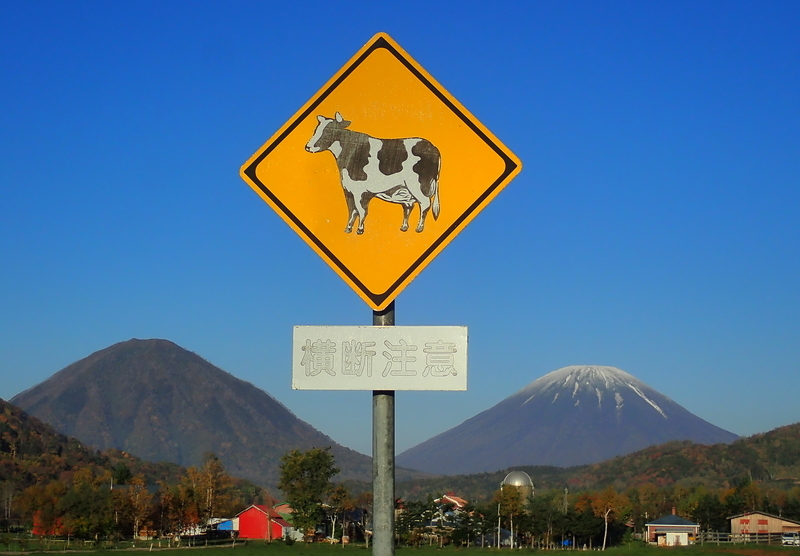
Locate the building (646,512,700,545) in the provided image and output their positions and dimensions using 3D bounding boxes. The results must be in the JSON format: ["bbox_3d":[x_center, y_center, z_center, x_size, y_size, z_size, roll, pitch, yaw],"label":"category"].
[{"bbox_3d":[28.867,26.740,172.000,5.500,3.500,5.200,-1,-9,5],"label":"building"}]

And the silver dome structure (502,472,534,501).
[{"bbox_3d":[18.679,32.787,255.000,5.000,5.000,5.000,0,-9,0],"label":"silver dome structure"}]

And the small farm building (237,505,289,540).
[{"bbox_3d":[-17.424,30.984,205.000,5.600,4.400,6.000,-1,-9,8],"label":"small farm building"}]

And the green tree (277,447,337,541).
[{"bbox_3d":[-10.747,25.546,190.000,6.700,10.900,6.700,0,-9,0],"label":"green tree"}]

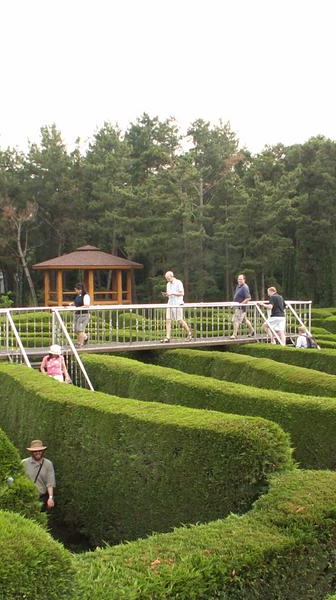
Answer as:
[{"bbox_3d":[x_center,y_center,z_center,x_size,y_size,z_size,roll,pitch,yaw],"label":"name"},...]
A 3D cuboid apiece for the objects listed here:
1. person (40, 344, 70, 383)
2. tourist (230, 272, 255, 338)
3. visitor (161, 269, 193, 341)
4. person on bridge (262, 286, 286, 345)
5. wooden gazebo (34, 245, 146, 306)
[{"bbox_3d":[-2.404,1.745,17.451,0.560,1.540,0.420,-1,3,-18],"label":"person"},{"bbox_3d":[2.080,0.169,22.547,0.680,1.750,0.520,-1,3,-28],"label":"tourist"},{"bbox_3d":[0.224,0.204,21.268,0.780,1.790,0.520,-1,3,-28],"label":"visitor"},{"bbox_3d":[2.872,0.548,22.120,0.600,1.700,0.520,2,3,41],"label":"person on bridge"},{"bbox_3d":[-4.253,-1.036,42.995,5.700,3.750,5.700,0,2,2],"label":"wooden gazebo"}]

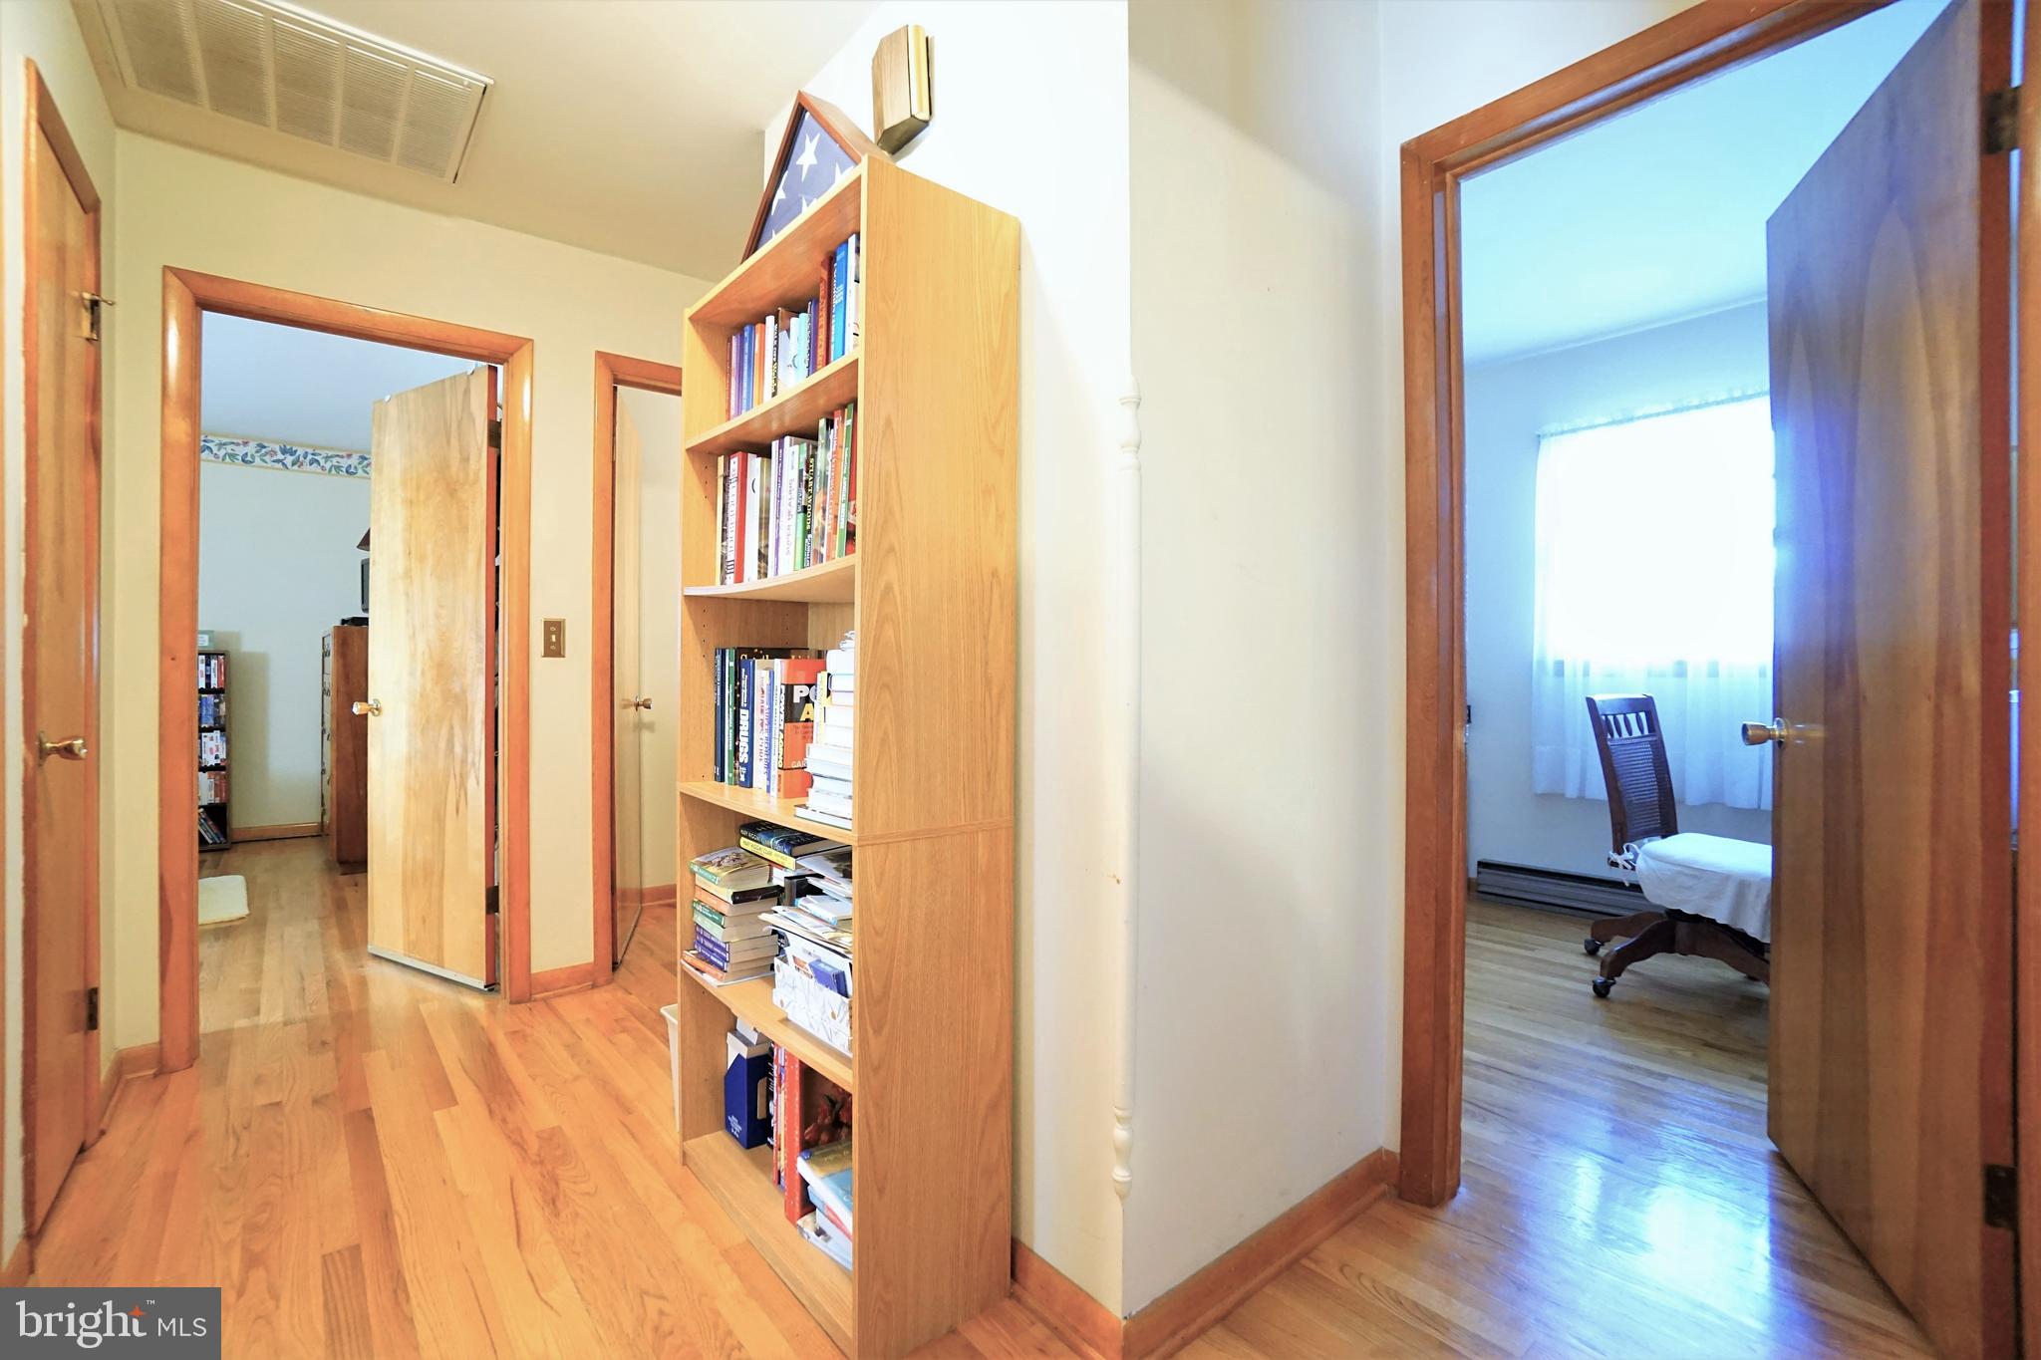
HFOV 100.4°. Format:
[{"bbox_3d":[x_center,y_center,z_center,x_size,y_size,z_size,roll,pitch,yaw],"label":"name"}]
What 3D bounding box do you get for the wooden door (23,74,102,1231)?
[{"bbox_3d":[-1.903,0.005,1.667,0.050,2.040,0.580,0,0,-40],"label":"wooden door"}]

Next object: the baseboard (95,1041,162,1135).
[{"bbox_3d":[-2.176,0.982,2.071,0.085,0.088,0.360,0,0,-40],"label":"baseboard"}]

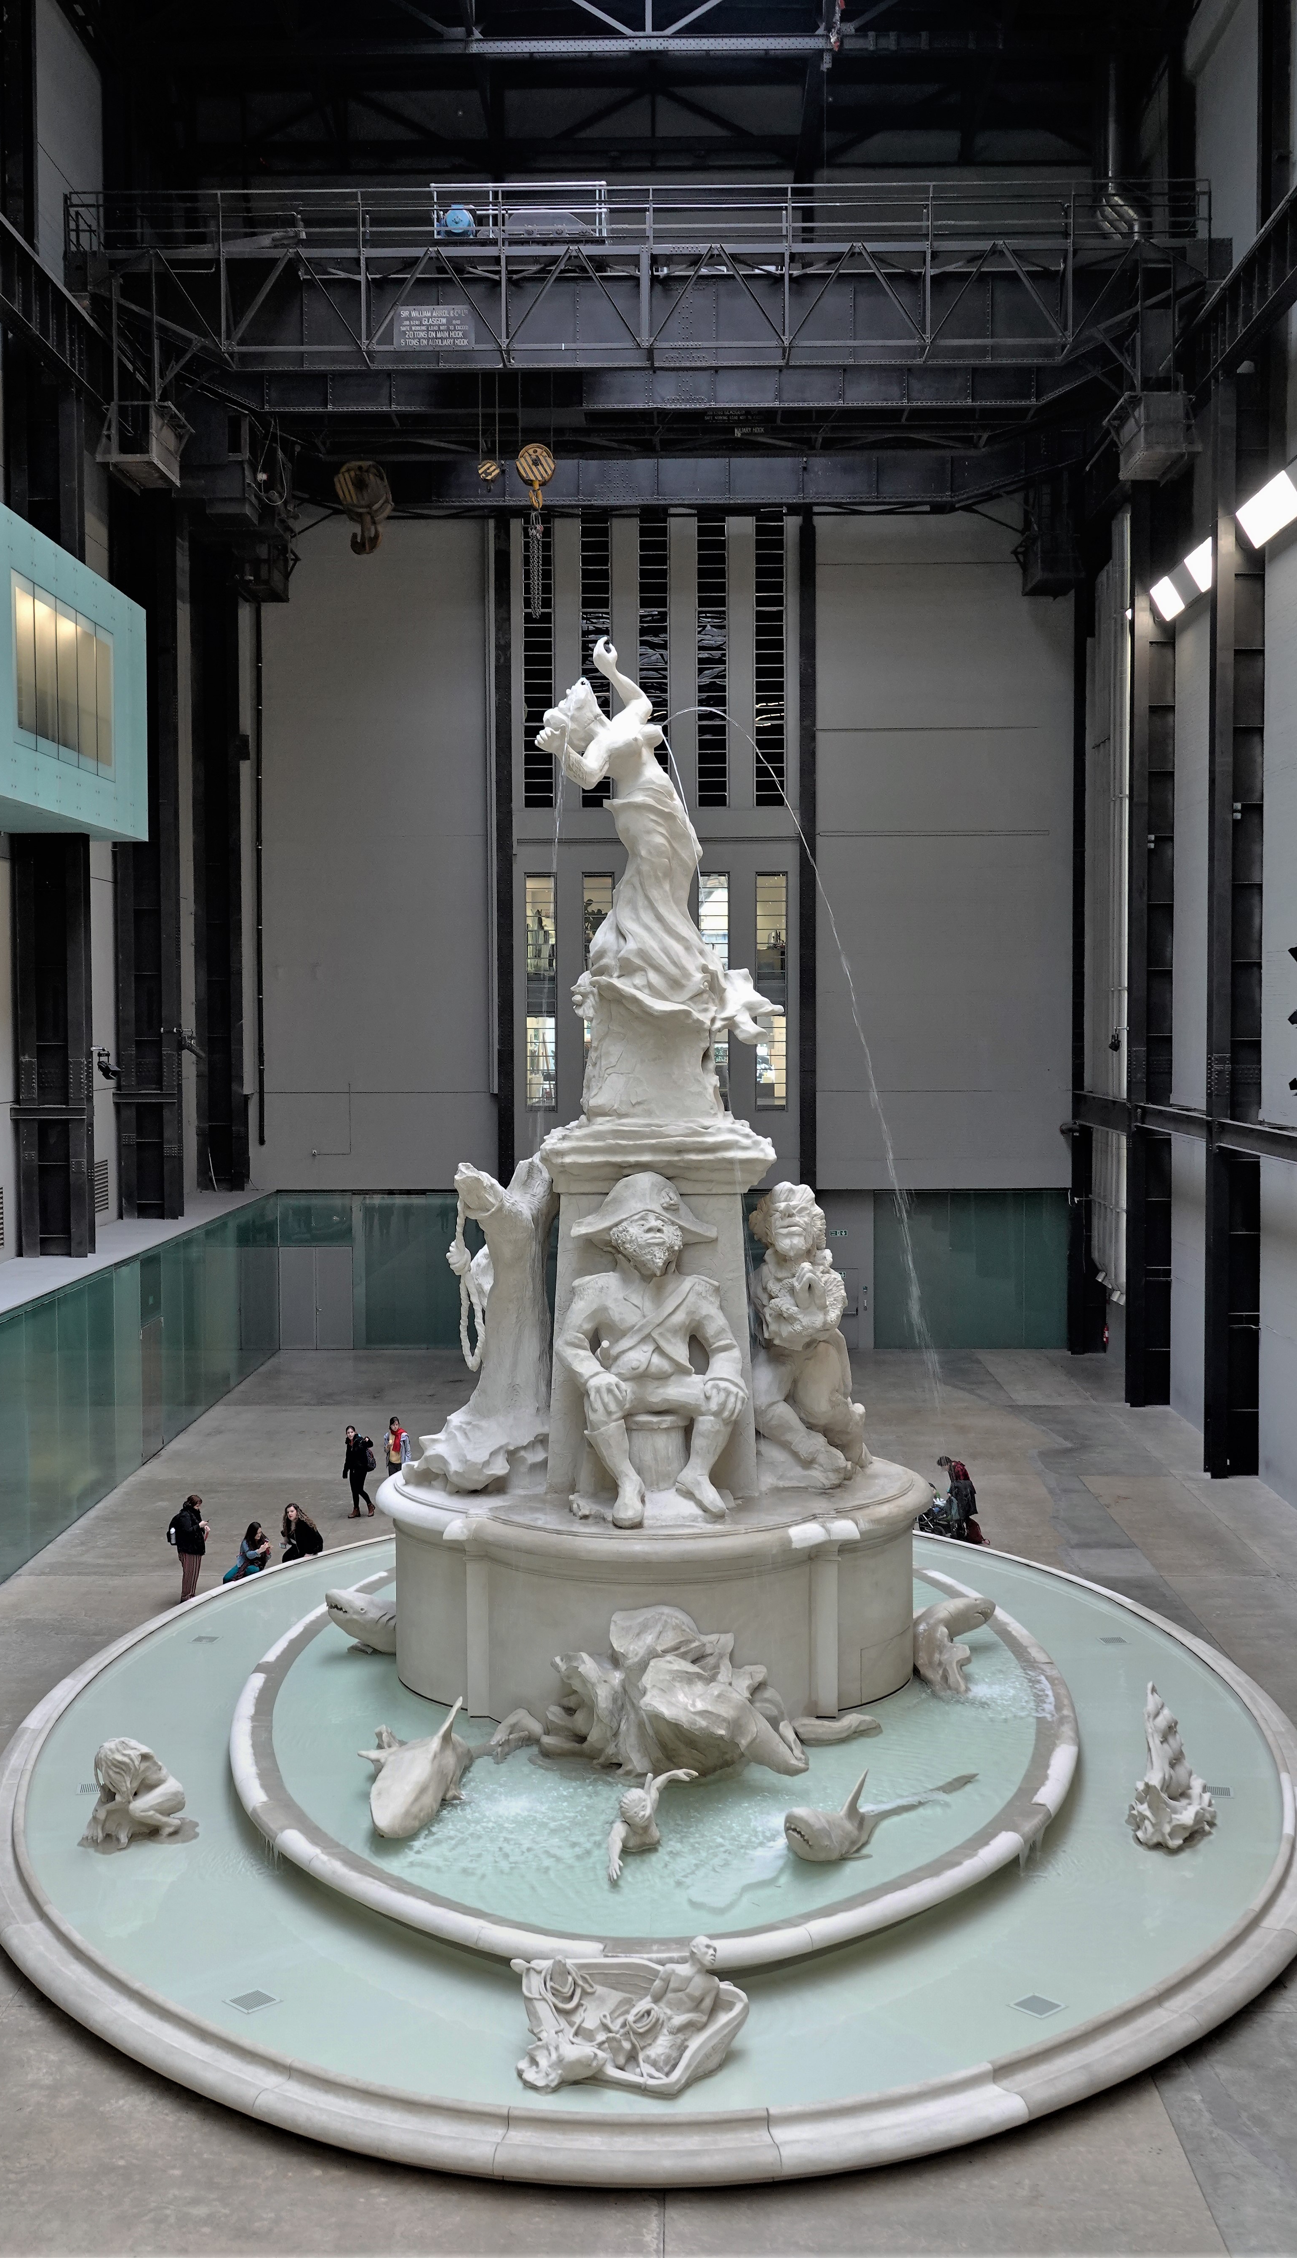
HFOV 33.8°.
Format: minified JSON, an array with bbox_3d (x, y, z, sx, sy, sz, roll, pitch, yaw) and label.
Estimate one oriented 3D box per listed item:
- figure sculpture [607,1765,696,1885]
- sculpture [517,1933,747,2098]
[{"bbox_3d":[0.076,6.741,20.836,0.850,0.740,1.000,0,3,9],"label":"figure sculpture"},{"bbox_3d":[-0.154,7.118,17.504,1.850,0.950,1.400,0,3,4],"label":"sculpture"}]

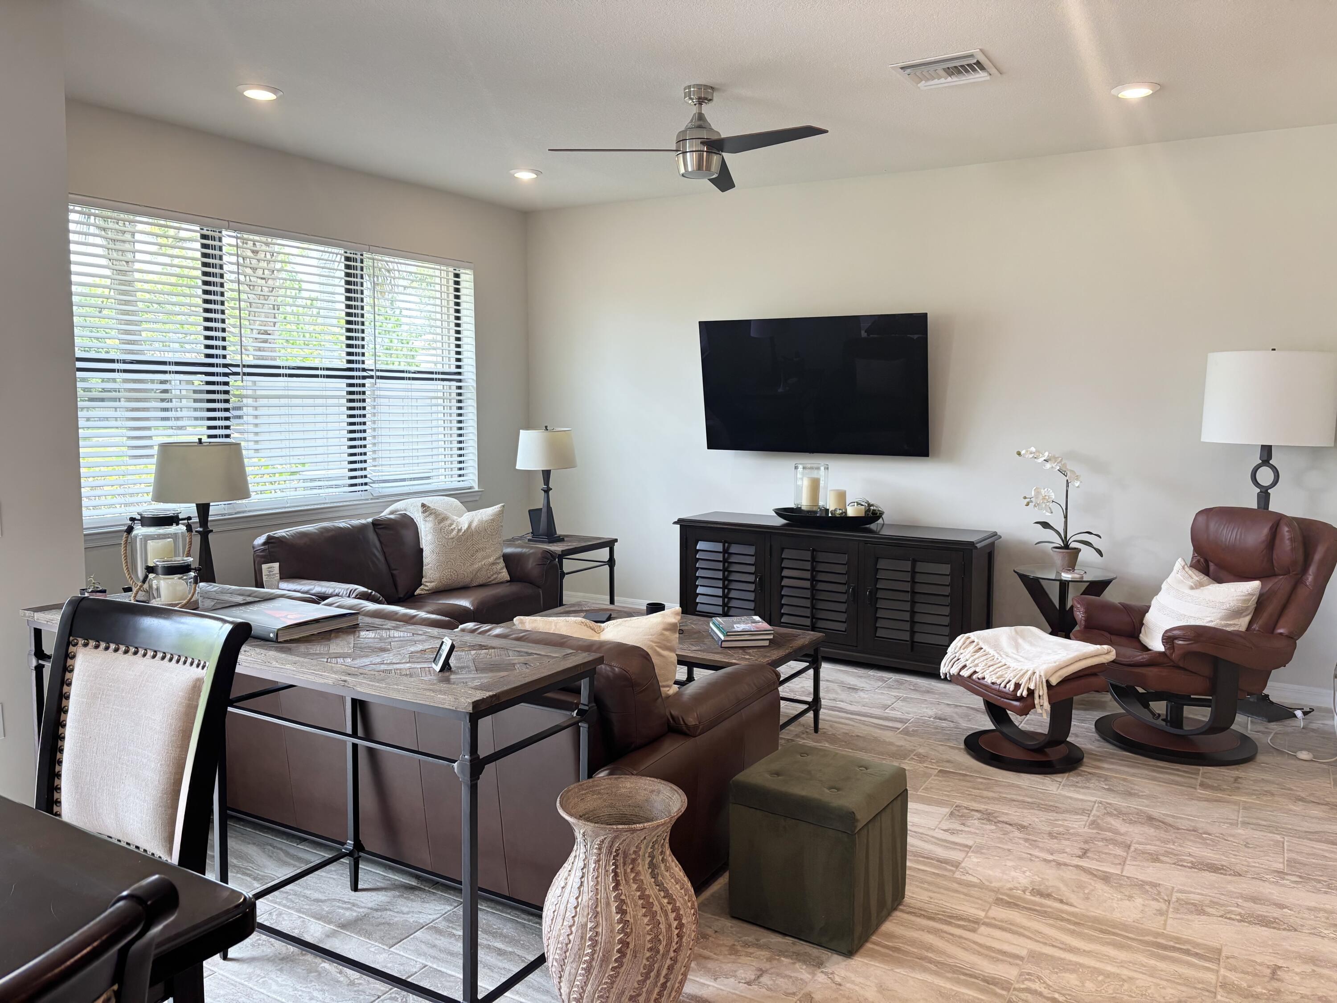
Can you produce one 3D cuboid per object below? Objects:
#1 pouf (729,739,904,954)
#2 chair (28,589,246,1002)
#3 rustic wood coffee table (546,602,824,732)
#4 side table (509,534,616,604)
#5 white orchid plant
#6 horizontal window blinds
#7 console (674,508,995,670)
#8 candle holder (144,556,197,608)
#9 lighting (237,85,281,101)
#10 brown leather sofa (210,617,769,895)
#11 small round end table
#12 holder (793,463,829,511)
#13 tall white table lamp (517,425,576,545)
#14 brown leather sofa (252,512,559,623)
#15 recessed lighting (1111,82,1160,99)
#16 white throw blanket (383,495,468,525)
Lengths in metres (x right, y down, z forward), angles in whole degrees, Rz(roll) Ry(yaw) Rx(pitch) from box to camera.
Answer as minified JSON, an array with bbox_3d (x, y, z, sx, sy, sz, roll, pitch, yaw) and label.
[{"bbox_3d":[0.449,1.032,3.050,0.397,0.425,0.398,4,7,31],"label":"pouf"},{"bbox_3d":[-1.249,0.765,1.928,0.520,1.040,0.620,3,6,26],"label":"chair"},{"bbox_3d":[-0.054,0.809,4.593,1.340,0.450,0.695,4,7,31],"label":"rustic wood coffee table"},{"bbox_3d":[-0.779,0.544,6.713,0.650,0.560,0.630,4,7,31],"label":"side table"},{"bbox_3d":[2.027,0.010,5.170,0.440,0.620,0.260,4,7,31],"label":"white orchid plant"},{"bbox_3d":[-2.083,-0.742,5.746,0.070,1.535,2.820,4,7,31],"label":"horizontal window blinds"},{"bbox_3d":[0.966,0.514,6.089,1.880,0.760,0.515,4,7,31],"label":"console"},{"bbox_3d":[-1.524,0.256,3.101,0.155,0.150,0.145,-3,7,-26],"label":"candle holder"},{"bbox_3d":[-1.776,-1.777,4.380,0.190,0.020,0.190,0,6,0],"label":"lighting"},{"bbox_3d":[-0.761,0.735,3.627,2.100,0.870,1.040,4,7,31],"label":"brown leather sofa"},{"bbox_3d":[2.061,0.679,5.248,0.500,0.615,0.500,4,7,31],"label":"small round end table"},{"bbox_3d":[0.871,-0.083,6.119,0.202,0.280,0.202,0,6,0],"label":"holder"},{"bbox_3d":[-0.829,-0.129,6.788,0.410,0.760,0.410,0,6,0],"label":"tall white table lamp"},{"bbox_3d":[-1.380,0.530,5.380,0.940,0.830,1.590,4,7,31],"label":"brown leather sofa"},{"bbox_3d":[1.983,-1.738,4.259,0.190,0.020,0.190,4,7,31],"label":"recessed lighting"},{"bbox_3d":[-1.467,0.147,6.126,0.290,0.340,0.580,4,7,30],"label":"white throw blanket"}]

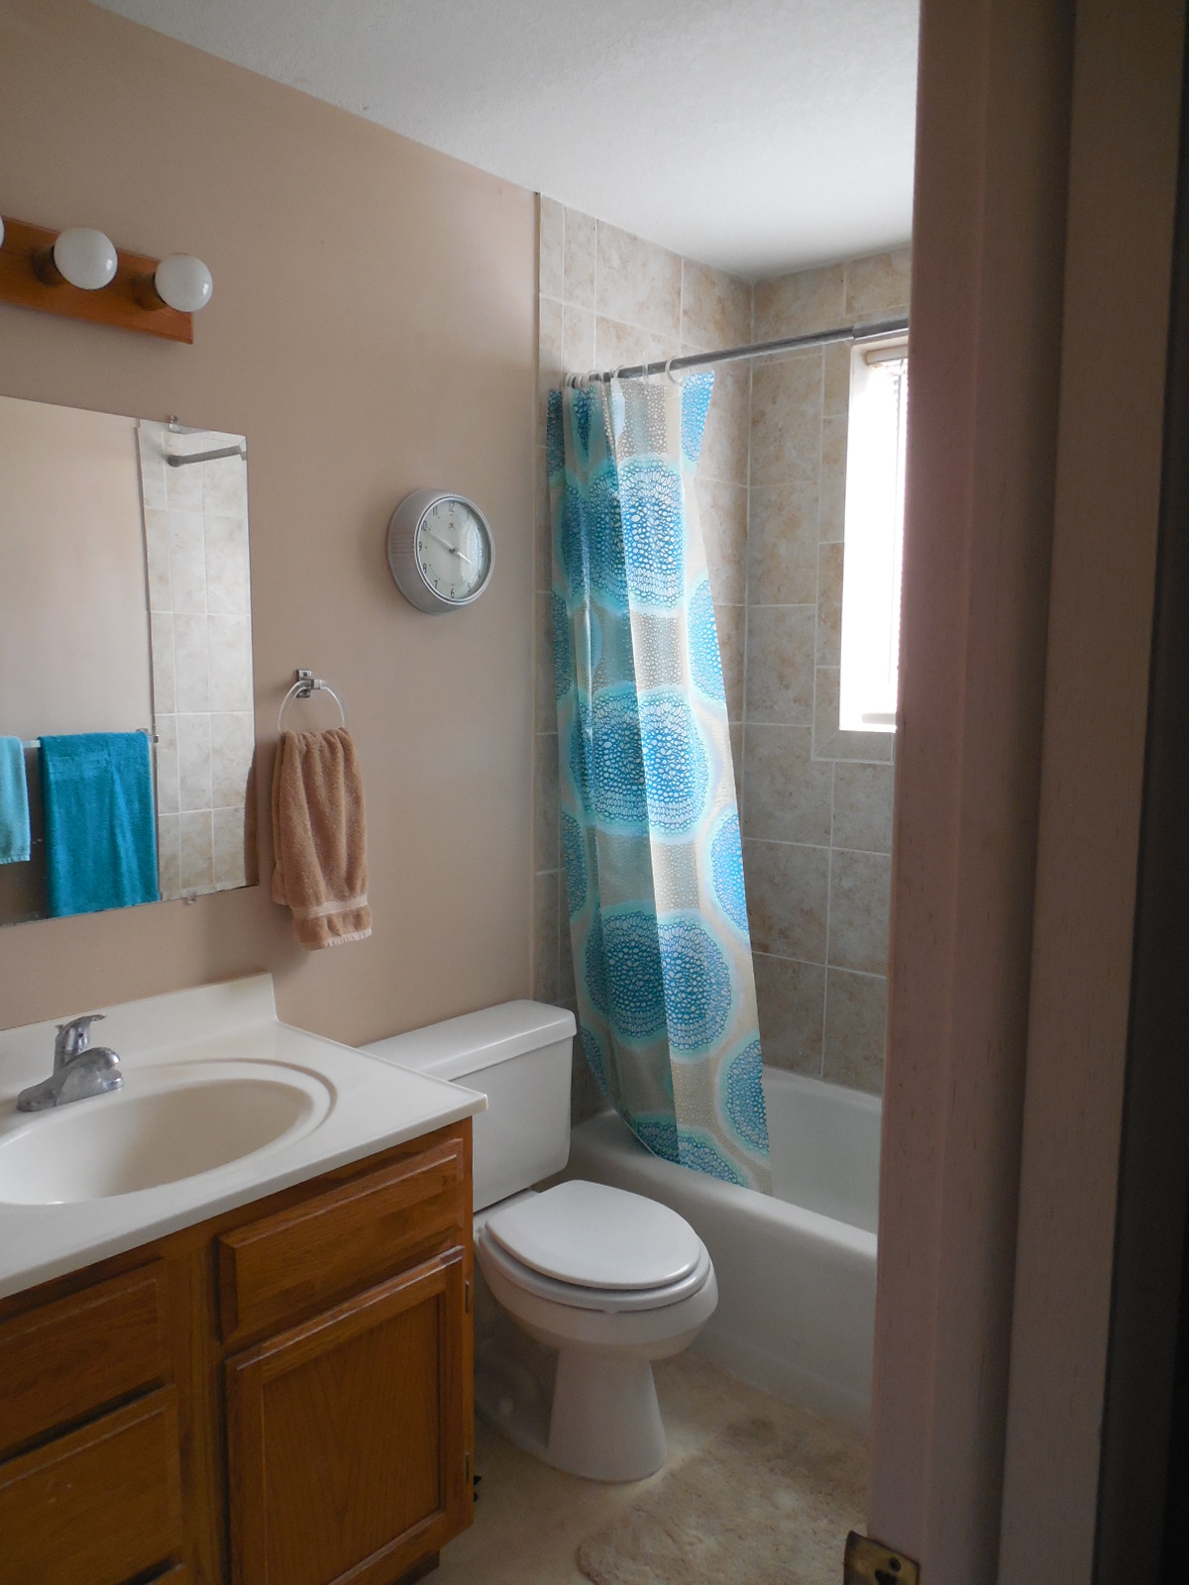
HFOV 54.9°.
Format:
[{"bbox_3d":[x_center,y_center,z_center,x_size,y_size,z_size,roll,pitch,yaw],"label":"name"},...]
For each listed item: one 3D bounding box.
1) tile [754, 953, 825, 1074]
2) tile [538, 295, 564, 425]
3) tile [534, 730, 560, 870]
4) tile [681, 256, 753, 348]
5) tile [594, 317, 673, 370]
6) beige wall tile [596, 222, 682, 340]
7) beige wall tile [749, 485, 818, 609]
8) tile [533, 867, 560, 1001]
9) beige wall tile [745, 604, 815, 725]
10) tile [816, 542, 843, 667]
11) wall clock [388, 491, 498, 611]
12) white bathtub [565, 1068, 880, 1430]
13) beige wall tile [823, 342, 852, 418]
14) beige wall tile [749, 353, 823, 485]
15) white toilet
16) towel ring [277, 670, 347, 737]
[{"bbox_3d":[0.500,0.588,3.068,0.276,0.304,0.010,7,9,42],"label":"tile"},{"bbox_3d":[-0.097,-0.903,2.477,0.010,0.308,0.071,6,9,42],"label":"tile"},{"bbox_3d":[-0.104,0.024,2.582,0.010,0.308,0.071,6,9,42],"label":"tile"},{"bbox_3d":[0.310,-1.204,2.882,0.010,0.201,0.289,6,9,42],"label":"tile"},{"bbox_3d":[0.104,-0.925,2.692,0.010,0.308,0.307,6,9,42],"label":"tile"},{"bbox_3d":[0.102,-1.164,2.621,0.010,0.198,0.304,7,9,42],"label":"beige wall tile"},{"bbox_3d":[0.490,-0.642,2.980,0.212,0.308,0.010,6,9,42],"label":"beige wall tile"},{"bbox_3d":[-0.107,0.333,2.617,0.010,0.308,0.071,6,9,42],"label":"tile"},{"bbox_3d":[0.485,-0.329,2.982,0.214,0.304,0.010,7,9,42],"label":"beige wall tile"},{"bbox_3d":[0.592,-0.470,2.868,0.067,0.304,0.010,7,9,42],"label":"tile"},{"bbox_3d":[-0.285,-0.468,2.221,0.070,0.242,0.242,7,9,42],"label":"wall clock"},{"bbox_3d":[0.705,0.993,2.416,1.524,0.353,0.755,7,9,42],"label":"white bathtub"},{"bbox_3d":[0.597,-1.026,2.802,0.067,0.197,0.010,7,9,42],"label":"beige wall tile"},{"bbox_3d":[0.490,-0.939,2.910,0.214,0.304,0.010,7,9,42],"label":"beige wall tile"},{"bbox_3d":[-0.066,0.866,2.179,0.695,0.725,0.470,6,9,42],"label":"white toilet"},{"bbox_3d":[-0.515,-0.138,2.067,0.056,0.162,0.141,6,9,42],"label":"towel ring"}]

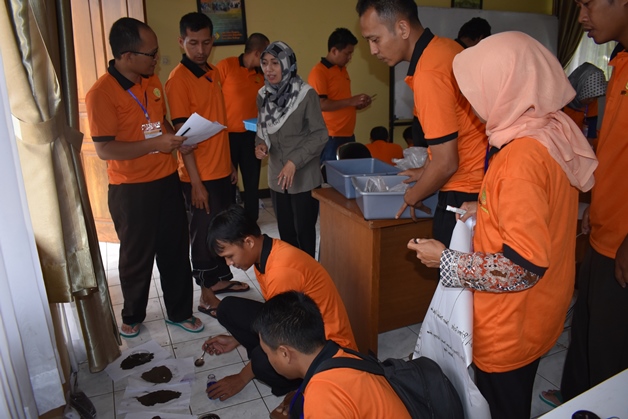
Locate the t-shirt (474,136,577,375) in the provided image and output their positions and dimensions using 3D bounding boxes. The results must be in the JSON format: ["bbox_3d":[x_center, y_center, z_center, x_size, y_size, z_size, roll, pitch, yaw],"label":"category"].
[{"bbox_3d":[0.609,0.097,1.384,0.300,0.690,0.450,3,17,11],"label":"t-shirt"}]

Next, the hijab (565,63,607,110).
[{"bbox_3d":[1.620,-0.731,2.800,0.230,0.300,0.250,2,16,9],"label":"hijab"}]

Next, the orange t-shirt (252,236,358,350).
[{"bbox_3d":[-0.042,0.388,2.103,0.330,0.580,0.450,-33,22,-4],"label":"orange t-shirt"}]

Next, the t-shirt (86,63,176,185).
[{"bbox_3d":[-0.923,-0.442,2.421,0.300,0.620,0.490,14,21,40],"label":"t-shirt"}]

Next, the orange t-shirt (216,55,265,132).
[{"bbox_3d":[-0.573,-0.921,3.772,0.470,0.630,0.290,-10,19,-31],"label":"orange t-shirt"}]

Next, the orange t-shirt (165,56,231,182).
[{"bbox_3d":[-0.646,-0.496,2.656,0.290,0.670,0.460,11,20,34],"label":"orange t-shirt"}]

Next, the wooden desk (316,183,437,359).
[{"bbox_3d":[0.668,0.267,2.797,1.180,0.737,0.665,-7,17,-23],"label":"wooden desk"}]

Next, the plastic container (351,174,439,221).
[{"bbox_3d":[0.447,-0.066,2.374,0.480,0.133,0.360,-2,16,-6],"label":"plastic container"}]

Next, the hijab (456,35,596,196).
[{"bbox_3d":[0.518,-0.241,1.160,0.335,0.385,0.270,8,18,28],"label":"hijab"}]

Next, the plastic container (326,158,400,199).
[{"bbox_3d":[0.277,-0.184,2.720,0.340,0.128,0.395,-5,17,-17],"label":"plastic container"}]

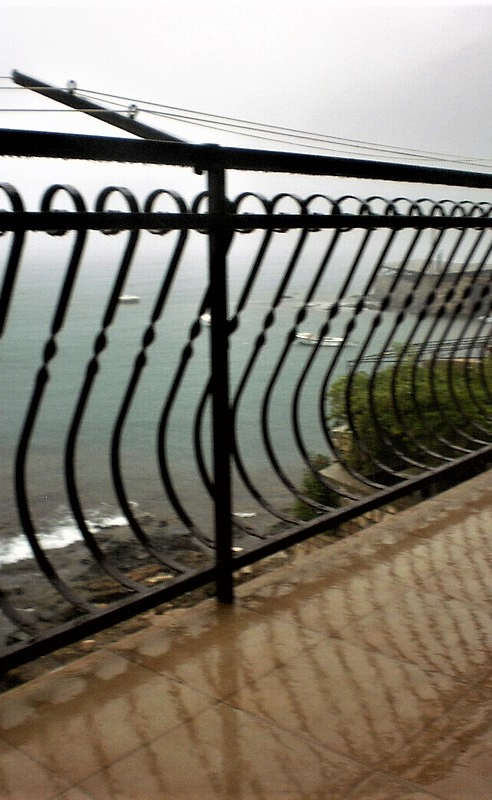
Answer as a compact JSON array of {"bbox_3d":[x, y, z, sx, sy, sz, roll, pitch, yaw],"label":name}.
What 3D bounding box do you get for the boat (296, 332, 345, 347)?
[{"bbox_3d":[8.850,-7.050,103.380,6.000,1.250,2.050,2,10,18],"label":"boat"}]

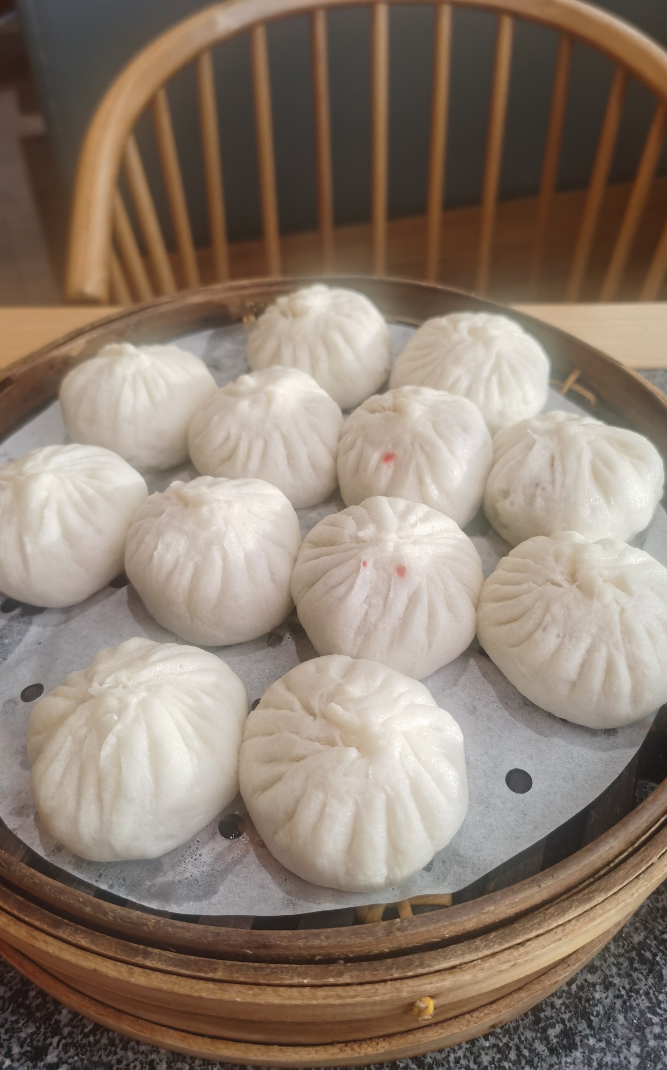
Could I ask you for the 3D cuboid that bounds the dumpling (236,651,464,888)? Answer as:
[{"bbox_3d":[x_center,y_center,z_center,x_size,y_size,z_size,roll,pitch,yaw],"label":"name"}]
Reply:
[{"bbox_3d":[0.006,0.068,0.252,0.069,0.047,0.072,0,47,1],"label":"dumpling"}]

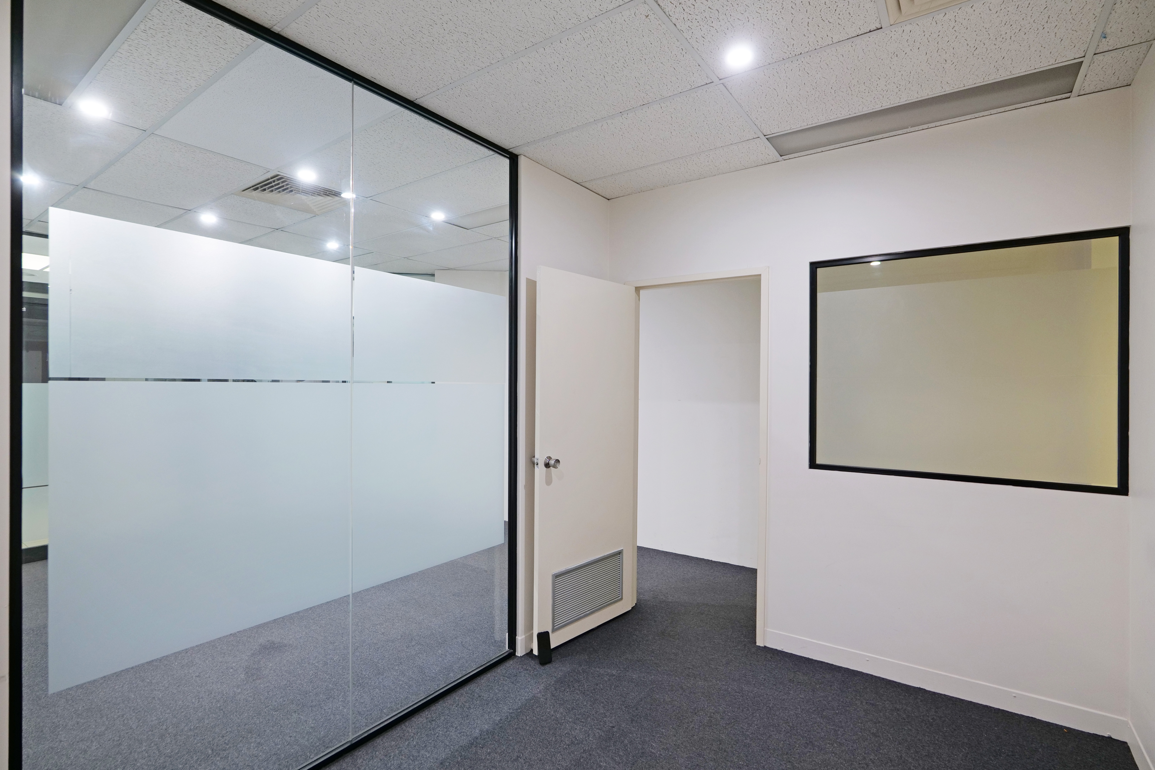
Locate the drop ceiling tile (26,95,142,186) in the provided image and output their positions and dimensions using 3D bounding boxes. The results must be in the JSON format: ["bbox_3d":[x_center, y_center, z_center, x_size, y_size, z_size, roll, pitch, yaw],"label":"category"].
[{"bbox_3d":[-2.839,-1.274,2.683,1.247,0.020,0.581,0,0,35],"label":"drop ceiling tile"}]

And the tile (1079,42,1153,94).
[{"bbox_3d":[2.104,-1.245,2.020,0.158,0.020,0.340,0,0,35],"label":"tile"}]

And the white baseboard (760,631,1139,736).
[{"bbox_3d":[1.656,1.420,2.491,1.438,0.095,0.016,0,0,33],"label":"white baseboard"}]

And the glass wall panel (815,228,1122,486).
[{"bbox_3d":[1.757,-0.100,2.431,1.174,1.076,0.040,0,0,33],"label":"glass wall panel"}]

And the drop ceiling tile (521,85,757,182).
[{"bbox_3d":[0.265,-1.257,2.675,1.151,0.020,0.566,0,0,35],"label":"drop ceiling tile"}]

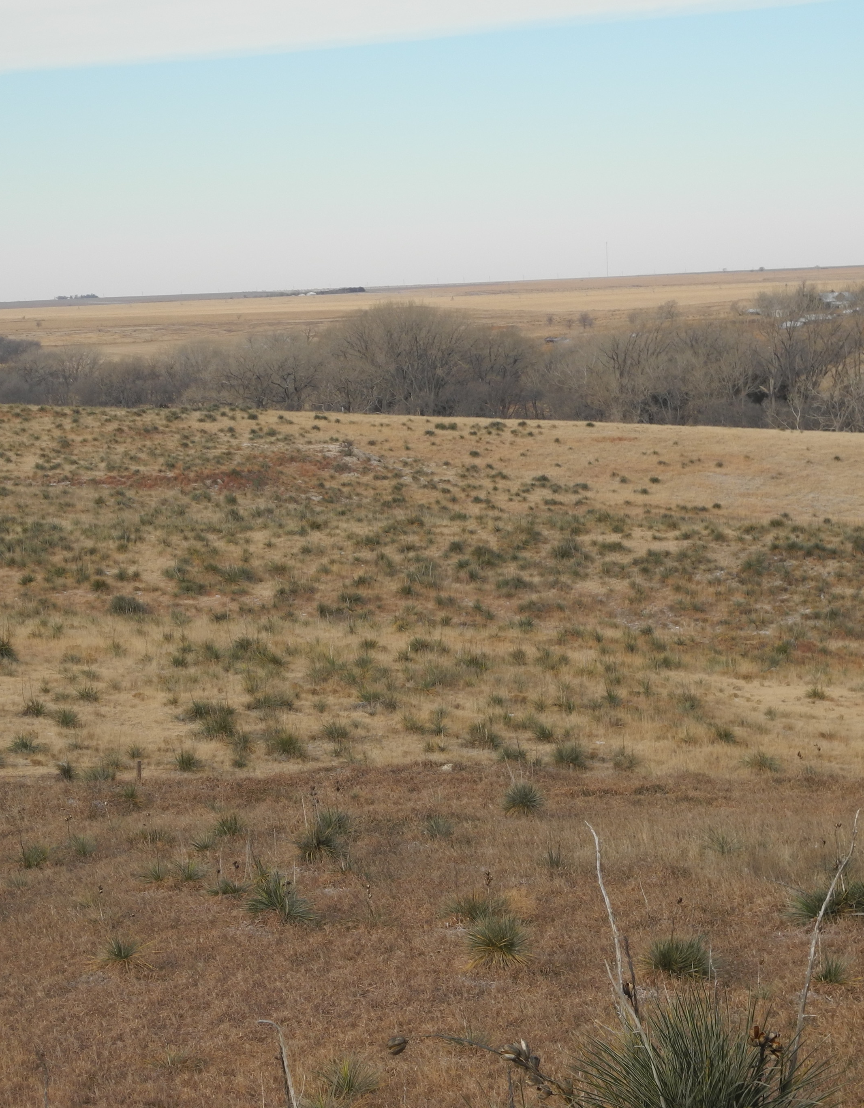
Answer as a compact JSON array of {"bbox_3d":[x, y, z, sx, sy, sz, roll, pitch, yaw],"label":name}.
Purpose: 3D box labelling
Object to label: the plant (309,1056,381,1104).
[{"bbox_3d":[-0.723,4.396,30.300,0.588,0.370,0.588,-3,4,-2],"label":"plant"}]

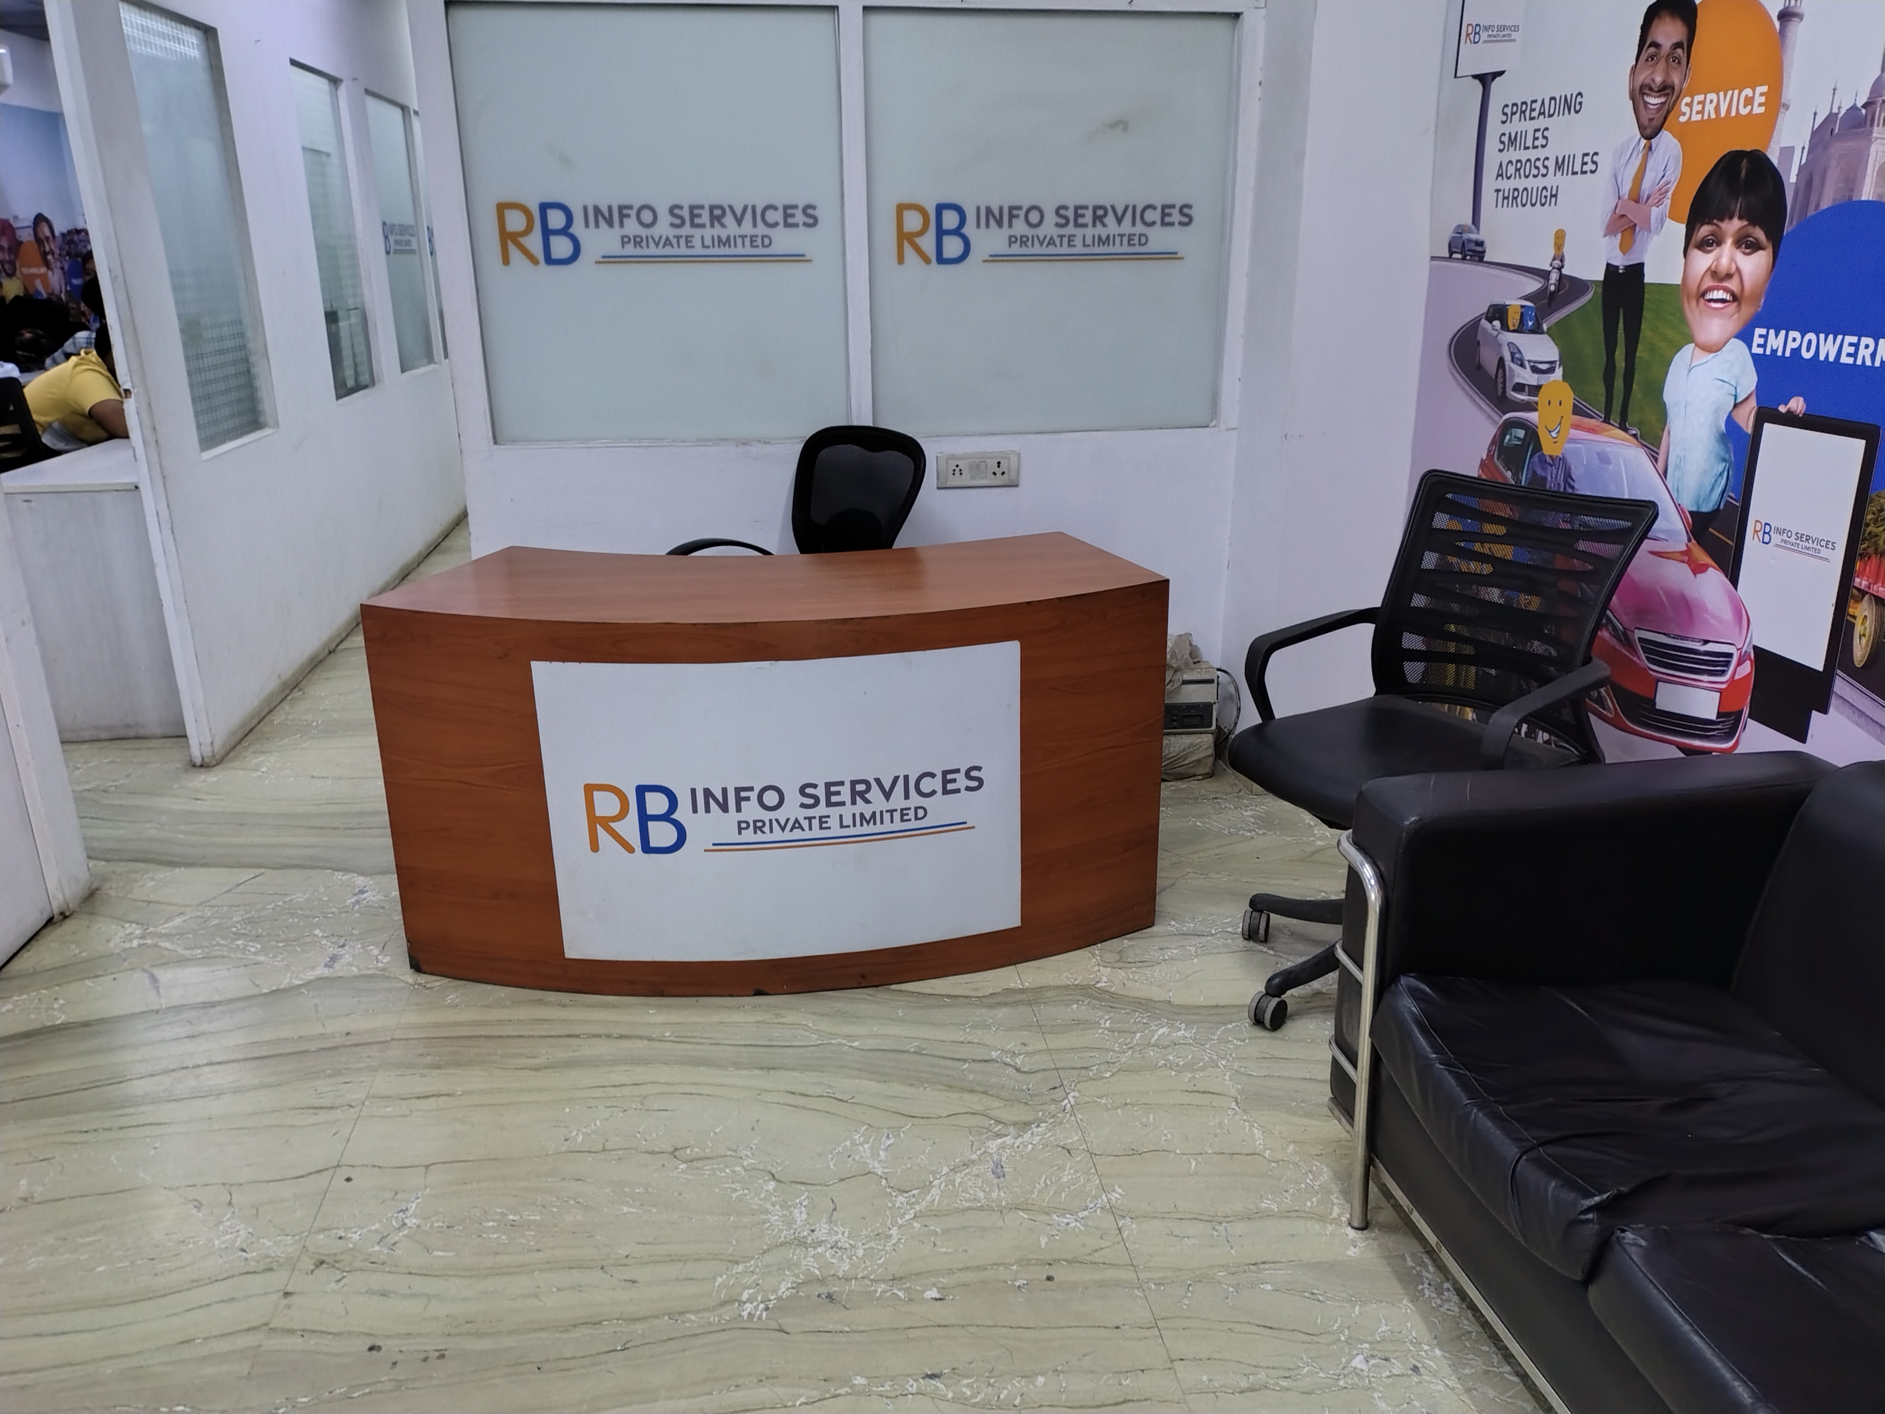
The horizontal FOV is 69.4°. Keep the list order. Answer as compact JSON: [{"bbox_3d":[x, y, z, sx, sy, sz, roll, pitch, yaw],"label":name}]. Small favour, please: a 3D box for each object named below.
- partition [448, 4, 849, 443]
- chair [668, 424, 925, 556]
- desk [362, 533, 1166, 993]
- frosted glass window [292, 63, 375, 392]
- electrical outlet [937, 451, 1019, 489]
[{"bbox_3d":[-0.684,-1.157,3.331,0.908,0.995,0.040,-2,19,-5],"label":"partition"},{"bbox_3d":[-0.394,-0.154,3.237,0.640,0.970,0.610,-16,24,-39],"label":"chair"},{"bbox_3d":[-0.322,0.095,2.830,1.520,0.757,0.675,-2,19,-5],"label":"desk"},{"bbox_3d":[-2.372,-1.853,5.360,0.040,1.180,0.680,-3,19,-8],"label":"frosted glass window"},{"bbox_3d":[0.096,-0.618,3.565,0.217,0.091,0.020,-2,19,-5],"label":"electrical outlet"}]

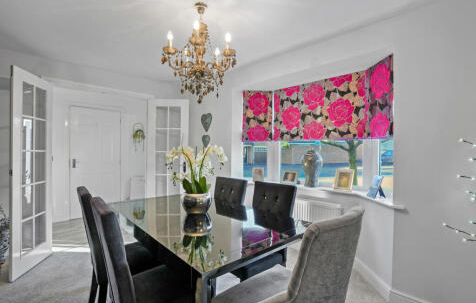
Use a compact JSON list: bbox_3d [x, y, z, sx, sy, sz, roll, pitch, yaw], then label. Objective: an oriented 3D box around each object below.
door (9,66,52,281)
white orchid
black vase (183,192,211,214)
[{"bbox_3d":[-2.155,0.215,2.365,0.045,1.990,0.585,0,0,-9],"label":"door"},{"bbox_3d":[-0.320,0.130,1.735,0.480,0.385,0.330,0,0,0],"label":"white orchid"},{"bbox_3d":[-0.316,0.397,1.745,0.225,0.140,0.225,0,0,0],"label":"black vase"}]

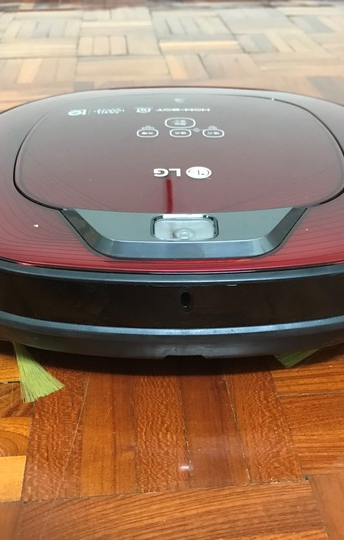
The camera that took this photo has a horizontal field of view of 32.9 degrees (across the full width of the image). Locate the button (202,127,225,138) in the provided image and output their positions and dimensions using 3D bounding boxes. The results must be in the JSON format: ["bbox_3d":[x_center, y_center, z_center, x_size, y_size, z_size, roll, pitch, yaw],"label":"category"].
[{"bbox_3d":[0.032,-0.105,0.449,0.017,0.003,0.019,0,34,0],"label":"button"}]

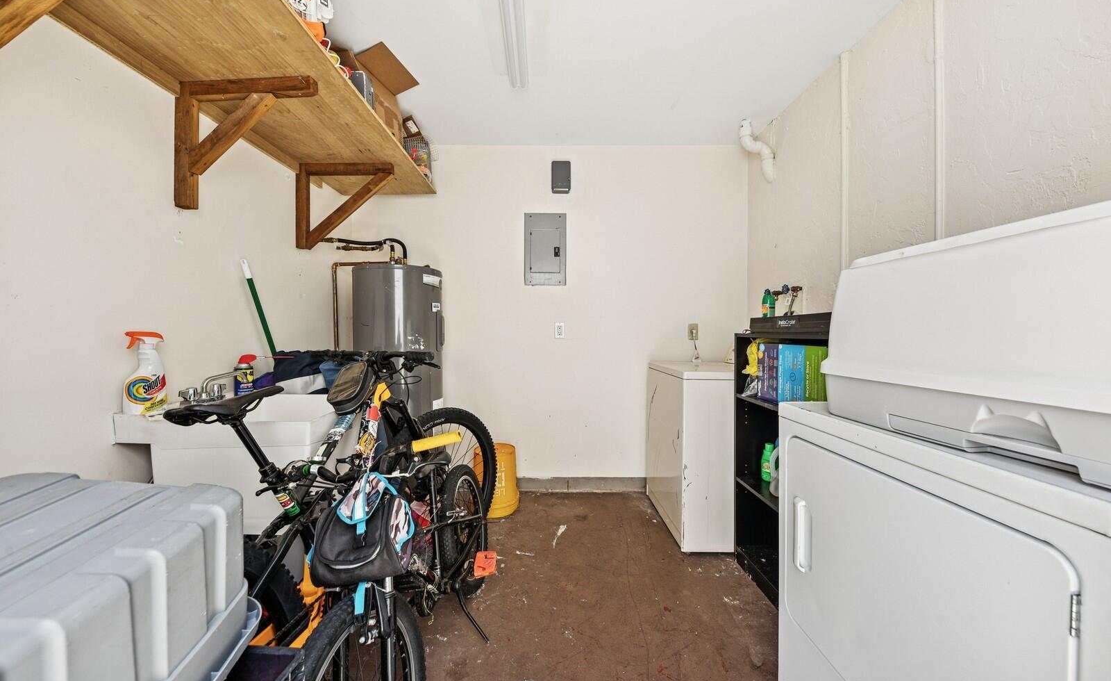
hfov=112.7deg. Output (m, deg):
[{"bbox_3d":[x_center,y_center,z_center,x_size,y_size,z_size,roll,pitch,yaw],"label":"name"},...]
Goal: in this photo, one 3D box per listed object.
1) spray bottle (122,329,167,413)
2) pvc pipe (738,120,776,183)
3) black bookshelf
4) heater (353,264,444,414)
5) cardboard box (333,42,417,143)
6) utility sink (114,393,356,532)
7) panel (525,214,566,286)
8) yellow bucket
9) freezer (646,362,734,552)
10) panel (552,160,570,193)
[{"bbox_3d":[-1.330,0.098,1.201,0.120,0.270,0.065,0,0,-15],"label":"spray bottle"},{"bbox_3d":[1.255,-1.169,2.302,0.220,0.365,0.080,0,0,0],"label":"pvc pipe"},{"bbox_3d":[1.030,0.519,1.414,0.300,1.100,0.770,0,0,0],"label":"black bookshelf"},{"bbox_3d":[-0.970,0.318,2.262,0.500,1.490,0.500,0,0,0],"label":"heater"},{"bbox_3d":[-1.000,-1.183,1.842,0.450,0.320,0.360,0,0,12],"label":"cardboard box"},{"bbox_3d":[-1.080,0.649,1.455,0.630,0.840,0.570,0,0,0],"label":"utility sink"},{"bbox_3d":[-0.071,-0.636,2.568,0.291,0.498,0.040,0,0,0],"label":"panel"},{"bbox_3d":[-0.387,0.877,2.366,0.305,0.370,0.305,0,0,0],"label":"yellow bucket"},{"bbox_3d":[0.980,0.606,2.209,0.670,0.915,0.680,0,0,0],"label":"freezer"},{"bbox_3d":[0.039,-1.118,2.540,0.133,0.200,0.080,0,0,0],"label":"panel"}]

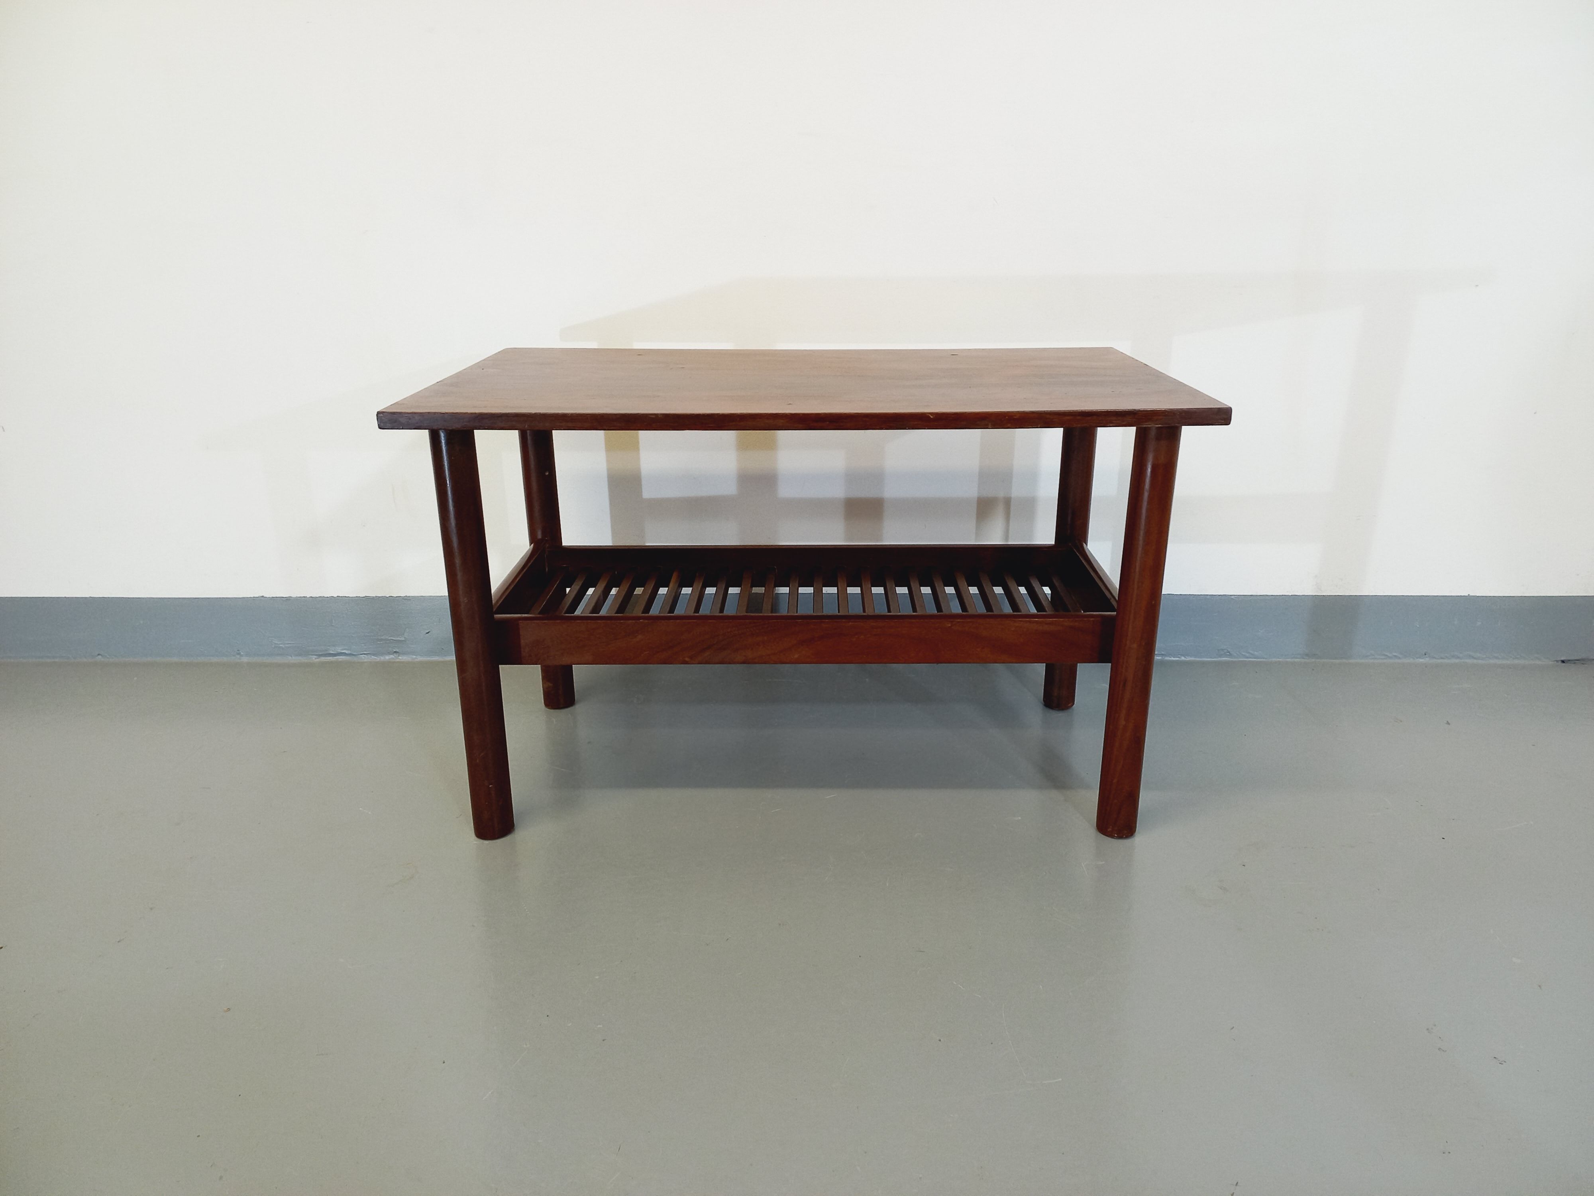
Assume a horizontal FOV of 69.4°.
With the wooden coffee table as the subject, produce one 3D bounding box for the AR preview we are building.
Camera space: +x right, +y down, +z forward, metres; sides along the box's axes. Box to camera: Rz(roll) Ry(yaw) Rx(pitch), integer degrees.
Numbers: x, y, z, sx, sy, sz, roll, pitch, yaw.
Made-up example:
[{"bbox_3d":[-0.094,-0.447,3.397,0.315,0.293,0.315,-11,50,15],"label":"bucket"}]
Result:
[{"bbox_3d":[0.011,-0.026,1.355,0.787,0.473,0.454,0,20,1],"label":"wooden coffee table"}]

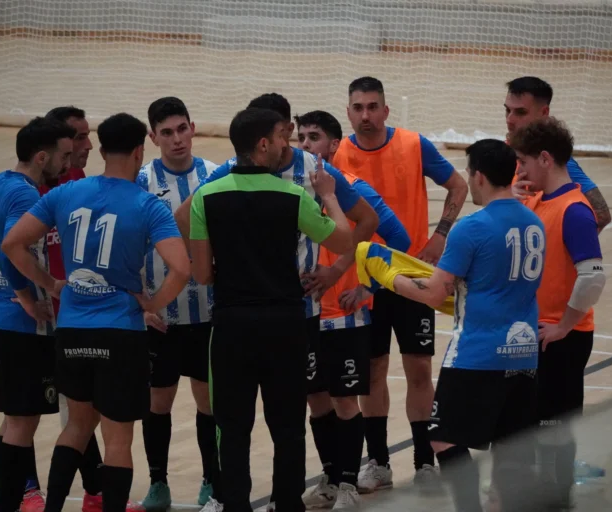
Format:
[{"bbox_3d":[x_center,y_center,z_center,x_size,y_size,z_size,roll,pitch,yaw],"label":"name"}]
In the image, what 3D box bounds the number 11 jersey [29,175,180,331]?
[{"bbox_3d":[-0.834,-0.012,33.200,0.590,0.660,0.320,3,6,22],"label":"number 11 jersey"}]

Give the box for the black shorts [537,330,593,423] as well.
[{"bbox_3d":[1.058,0.492,33.600,0.320,0.420,0.370,3,10,16],"label":"black shorts"}]

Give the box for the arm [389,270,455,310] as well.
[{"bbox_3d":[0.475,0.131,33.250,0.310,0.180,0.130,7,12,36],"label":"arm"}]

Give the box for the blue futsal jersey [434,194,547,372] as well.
[{"bbox_3d":[0.752,0.116,32.500,0.330,0.680,0.500,6,8,42],"label":"blue futsal jersey"}]

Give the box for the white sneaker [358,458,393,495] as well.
[{"bbox_3d":[0.291,0.956,34.600,0.110,0.120,0.290,5,11,26],"label":"white sneaker"}]

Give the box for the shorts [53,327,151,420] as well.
[{"bbox_3d":[-0.847,0.481,33.400,0.400,0.410,0.290,4,11,20],"label":"shorts"}]

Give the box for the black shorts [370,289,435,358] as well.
[{"bbox_3d":[0.382,0.234,35.050,0.380,0.420,0.280,2,6,12],"label":"black shorts"}]

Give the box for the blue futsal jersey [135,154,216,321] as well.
[{"bbox_3d":[-0.538,-0.067,34.400,0.480,0.720,0.290,0,6,-12],"label":"blue futsal jersey"}]

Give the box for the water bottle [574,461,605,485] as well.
[{"bbox_3d":[1.173,0.959,35.452,0.310,0.090,0.090,1,6,2],"label":"water bottle"}]

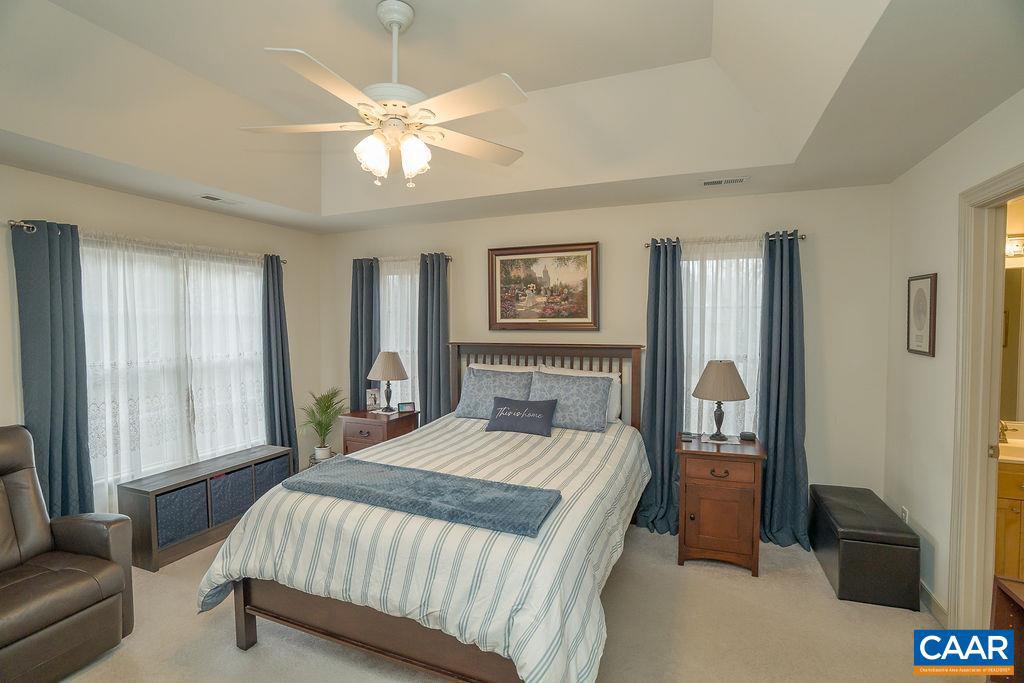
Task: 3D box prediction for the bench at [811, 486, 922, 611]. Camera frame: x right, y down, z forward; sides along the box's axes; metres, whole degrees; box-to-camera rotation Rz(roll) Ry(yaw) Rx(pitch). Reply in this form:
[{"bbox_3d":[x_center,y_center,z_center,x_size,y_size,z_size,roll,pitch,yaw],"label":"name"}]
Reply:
[{"bbox_3d":[2.092,1.197,2.751,0.369,0.393,0.750,1,3,22],"label":"bench"}]

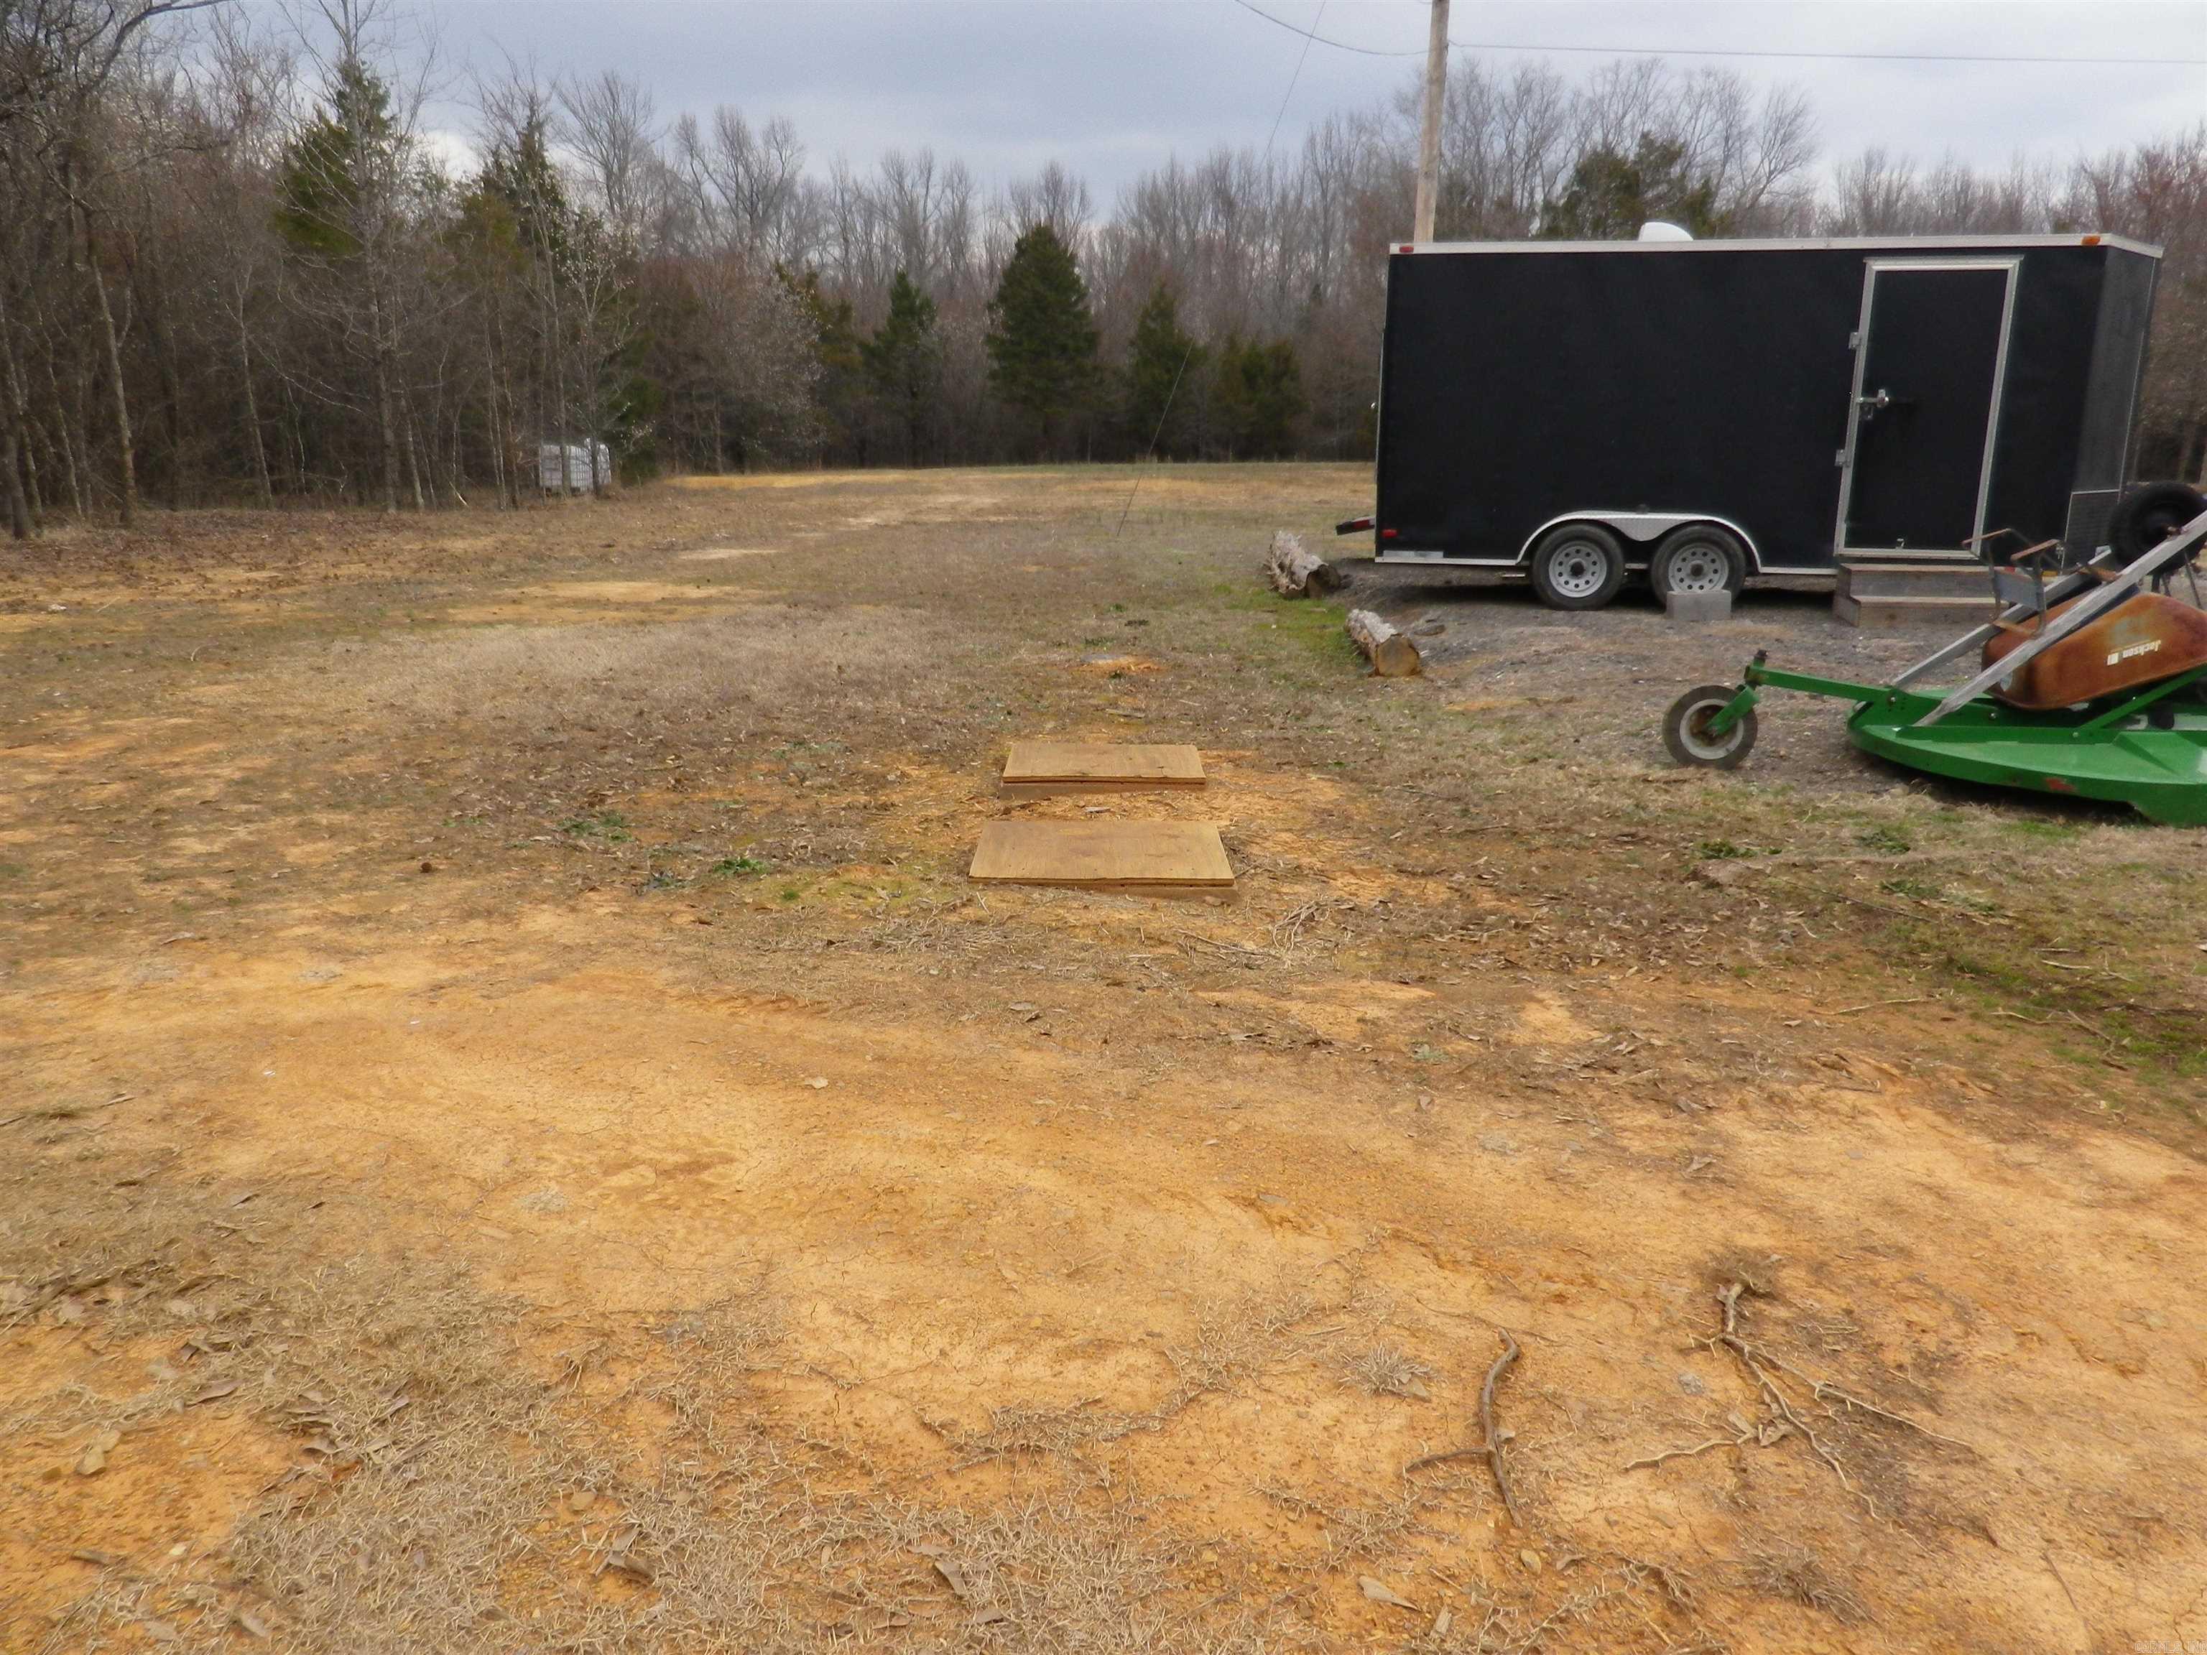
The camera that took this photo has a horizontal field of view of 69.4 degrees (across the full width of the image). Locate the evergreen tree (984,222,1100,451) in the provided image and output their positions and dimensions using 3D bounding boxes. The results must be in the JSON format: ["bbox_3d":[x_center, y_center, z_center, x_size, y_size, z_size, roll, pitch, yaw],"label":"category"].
[{"bbox_3d":[-2.379,-18.869,62.332,4.316,8.985,4.316,0,13,-2],"label":"evergreen tree"}]

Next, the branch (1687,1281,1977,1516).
[{"bbox_3d":[1.141,0.873,2.589,0.273,0.070,0.619,-4,14,-17],"label":"branch"}]

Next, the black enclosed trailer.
[{"bbox_3d":[5.170,-3.083,12.426,5.917,2.642,2.370,4,14,12],"label":"black enclosed trailer"}]

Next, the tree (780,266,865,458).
[{"bbox_3d":[-10.282,-16.660,57.742,3.061,6.971,3.061,-2,14,-10],"label":"tree"}]

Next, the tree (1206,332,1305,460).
[{"bbox_3d":[6.315,-17.407,64.710,3.990,4.935,3.990,2,13,5],"label":"tree"}]

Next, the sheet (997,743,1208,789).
[{"bbox_3d":[0.011,-0.292,7.556,0.890,0.050,0.720,1,13,0],"label":"sheet"}]

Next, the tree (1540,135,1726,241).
[{"bbox_3d":[18.881,-18.035,55.272,6.458,11.104,6.458,5,14,17],"label":"tree"}]

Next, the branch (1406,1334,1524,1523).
[{"bbox_3d":[0.573,0.896,2.507,0.176,0.050,0.530,4,14,14],"label":"branch"}]

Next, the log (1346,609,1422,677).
[{"bbox_3d":[1.717,-1.163,9.900,0.280,0.270,1.239,0,14,-1],"label":"log"}]

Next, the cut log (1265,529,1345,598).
[{"bbox_3d":[1.592,-2.109,12.700,0.310,0.280,2.088,0,17,-2],"label":"cut log"}]

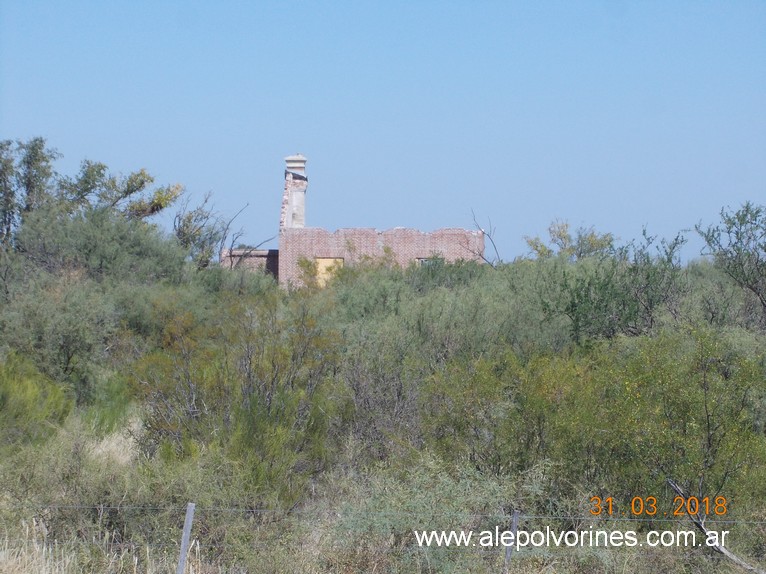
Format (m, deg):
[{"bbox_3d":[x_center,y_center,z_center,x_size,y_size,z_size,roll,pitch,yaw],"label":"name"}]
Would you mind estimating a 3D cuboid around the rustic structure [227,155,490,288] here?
[{"bbox_3d":[-1.400,-2.250,141.500,11.900,7.400,7.500,0,0,0],"label":"rustic structure"}]

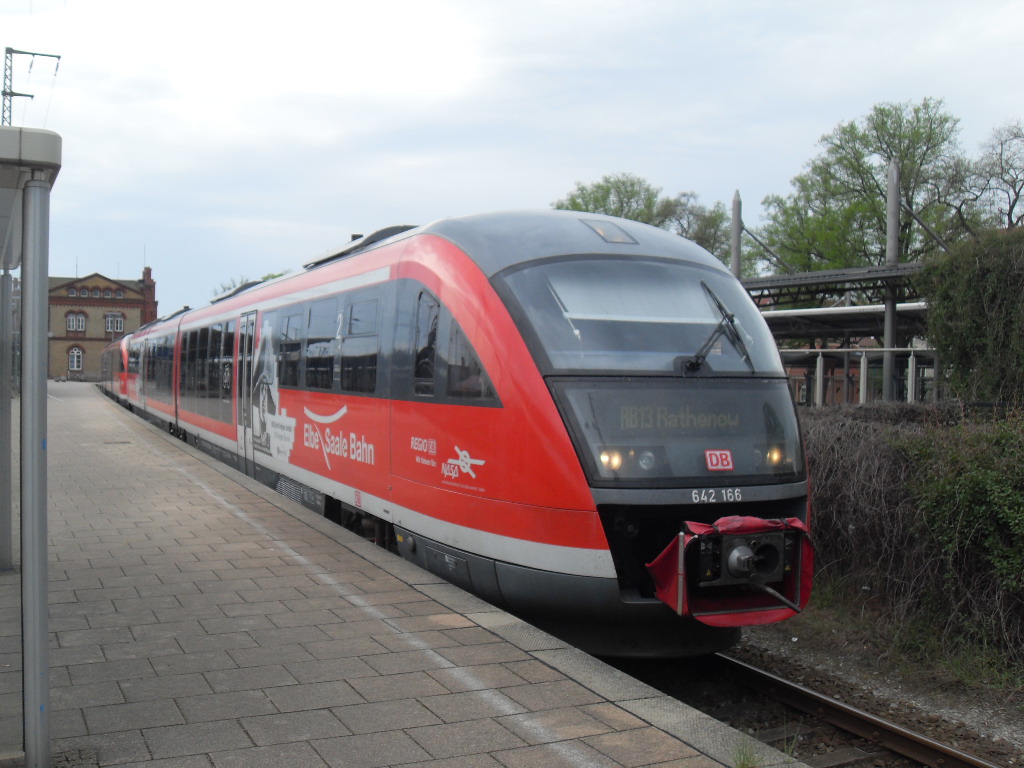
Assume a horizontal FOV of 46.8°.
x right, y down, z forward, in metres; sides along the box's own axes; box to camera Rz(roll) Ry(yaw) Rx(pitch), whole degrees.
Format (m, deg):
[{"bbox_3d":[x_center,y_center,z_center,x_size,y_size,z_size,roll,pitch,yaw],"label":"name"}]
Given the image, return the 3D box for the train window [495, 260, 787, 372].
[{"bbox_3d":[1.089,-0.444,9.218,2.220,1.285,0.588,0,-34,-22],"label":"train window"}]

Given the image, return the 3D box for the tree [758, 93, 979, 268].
[{"bbox_3d":[15.710,-5.382,52.000,9.500,14.328,9.000,1,1,17],"label":"tree"}]

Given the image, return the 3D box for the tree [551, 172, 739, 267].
[{"bbox_3d":[7.278,-5.044,65.000,10.000,13.147,9.000,1,1,6],"label":"tree"}]

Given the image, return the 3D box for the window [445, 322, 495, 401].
[{"bbox_3d":[-0.315,-0.186,9.366,0.100,0.640,0.780,0,1,-32],"label":"window"}]

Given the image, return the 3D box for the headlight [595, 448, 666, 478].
[{"bbox_3d":[0.820,0.548,8.379,0.490,0.210,0.180,0,1,-22],"label":"headlight"}]

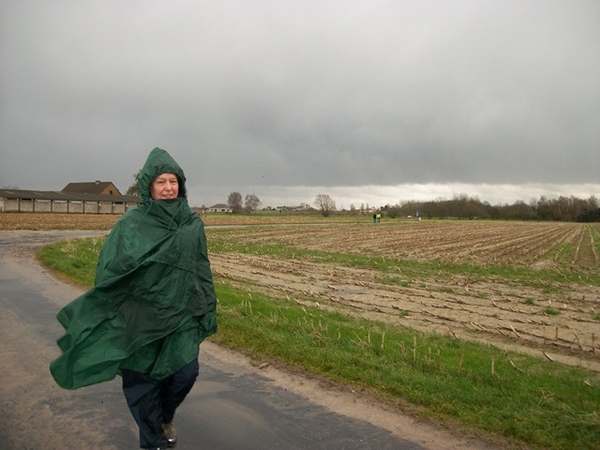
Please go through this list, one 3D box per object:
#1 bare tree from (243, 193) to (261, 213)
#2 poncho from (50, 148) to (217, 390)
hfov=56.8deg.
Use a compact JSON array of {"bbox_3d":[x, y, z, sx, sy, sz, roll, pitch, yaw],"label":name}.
[{"bbox_3d":[-22.454,-10.319,265.000,7.800,9.400,7.500,1,1,0],"label":"bare tree"},{"bbox_3d":[-0.919,0.236,3.080,0.860,1.270,0.580,1,1,-16],"label":"poncho"}]

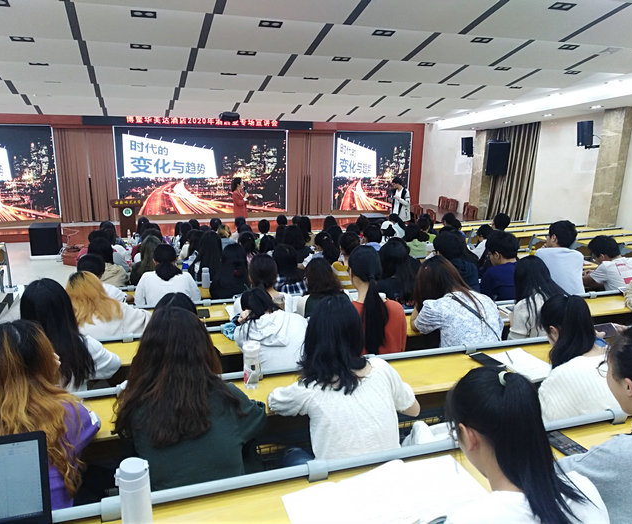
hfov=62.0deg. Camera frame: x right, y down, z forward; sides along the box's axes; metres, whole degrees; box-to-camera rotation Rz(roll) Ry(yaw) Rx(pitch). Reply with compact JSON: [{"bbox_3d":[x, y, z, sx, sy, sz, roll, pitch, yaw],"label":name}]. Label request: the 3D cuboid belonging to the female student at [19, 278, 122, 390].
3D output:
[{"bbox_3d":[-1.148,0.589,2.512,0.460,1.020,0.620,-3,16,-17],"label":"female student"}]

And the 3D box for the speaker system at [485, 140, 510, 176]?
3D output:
[{"bbox_3d":[4.627,-2.629,13.371,0.540,0.880,0.480,5,15,14],"label":"speaker system"}]

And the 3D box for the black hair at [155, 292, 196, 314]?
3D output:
[{"bbox_3d":[-0.655,0.277,2.449,0.210,0.280,0.230,-3,15,-17],"label":"black hair"}]

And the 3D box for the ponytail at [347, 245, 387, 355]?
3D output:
[{"bbox_3d":[0.259,0.184,2.645,0.200,0.570,0.240,-4,15,-19],"label":"ponytail"}]

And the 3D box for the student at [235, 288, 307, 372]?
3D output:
[{"bbox_3d":[-0.252,0.674,2.782,0.500,1.070,0.700,-6,16,-25],"label":"student"}]

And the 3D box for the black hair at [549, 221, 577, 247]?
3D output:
[{"bbox_3d":[1.905,-0.208,4.052,0.185,0.225,0.220,-9,18,-34],"label":"black hair"}]

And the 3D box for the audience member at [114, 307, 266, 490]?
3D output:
[{"bbox_3d":[-0.445,0.703,1.839,0.520,1.170,0.650,-3,16,-17],"label":"audience member"}]

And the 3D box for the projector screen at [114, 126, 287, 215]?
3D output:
[{"bbox_3d":[-2.832,-2.316,13.544,4.310,2.190,0.100,-3,16,-17],"label":"projector screen"}]

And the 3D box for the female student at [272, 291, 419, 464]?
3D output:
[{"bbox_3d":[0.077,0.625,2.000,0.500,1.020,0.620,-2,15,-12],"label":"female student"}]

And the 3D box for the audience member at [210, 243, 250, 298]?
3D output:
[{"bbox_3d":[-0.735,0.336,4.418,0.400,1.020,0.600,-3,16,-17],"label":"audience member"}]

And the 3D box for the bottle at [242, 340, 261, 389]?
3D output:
[{"bbox_3d":[-0.264,0.422,2.146,0.068,0.194,0.068,-3,16,-17],"label":"bottle"}]

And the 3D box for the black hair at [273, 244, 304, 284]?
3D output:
[{"bbox_3d":[-0.230,0.025,4.403,0.260,0.290,0.240,-3,16,-17],"label":"black hair"}]

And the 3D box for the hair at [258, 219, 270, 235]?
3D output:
[{"bbox_3d":[-0.896,-0.614,9.096,0.190,0.250,0.210,-3,16,-17],"label":"hair"}]

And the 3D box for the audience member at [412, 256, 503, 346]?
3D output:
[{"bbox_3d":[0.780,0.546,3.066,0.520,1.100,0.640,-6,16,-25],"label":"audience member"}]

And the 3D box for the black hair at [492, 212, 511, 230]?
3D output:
[{"bbox_3d":[2.328,-0.507,6.575,0.190,0.210,0.220,-7,17,-28],"label":"black hair"}]

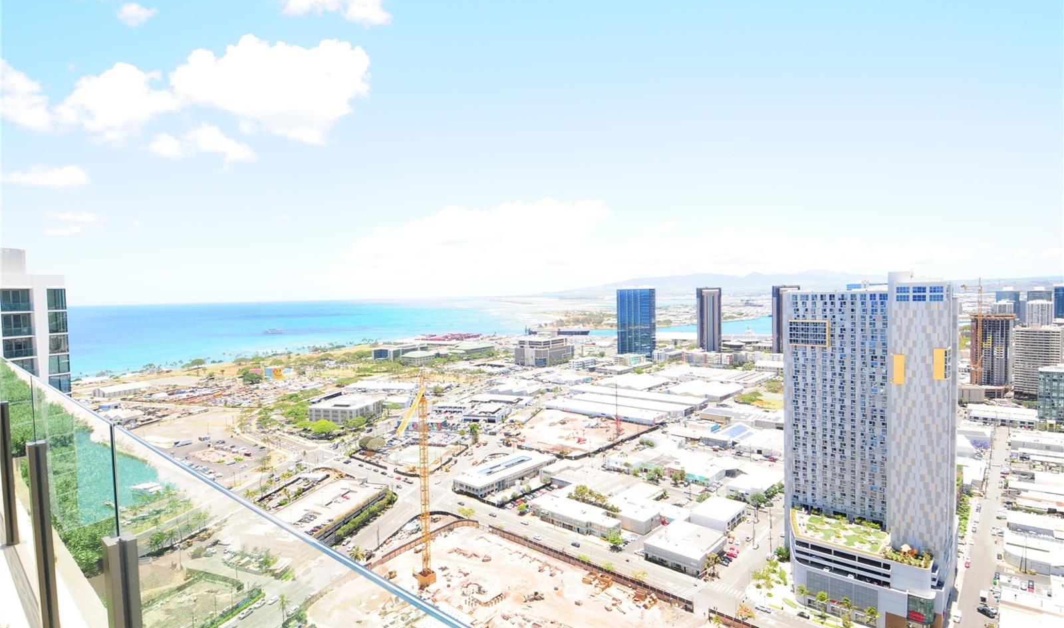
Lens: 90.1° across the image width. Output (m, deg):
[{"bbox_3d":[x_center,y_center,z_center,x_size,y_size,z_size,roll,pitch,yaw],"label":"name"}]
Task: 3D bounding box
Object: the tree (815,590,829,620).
[{"bbox_3d":[102.810,102.880,188.010,4.700,10.370,4.700,1,3,41],"label":"tree"}]

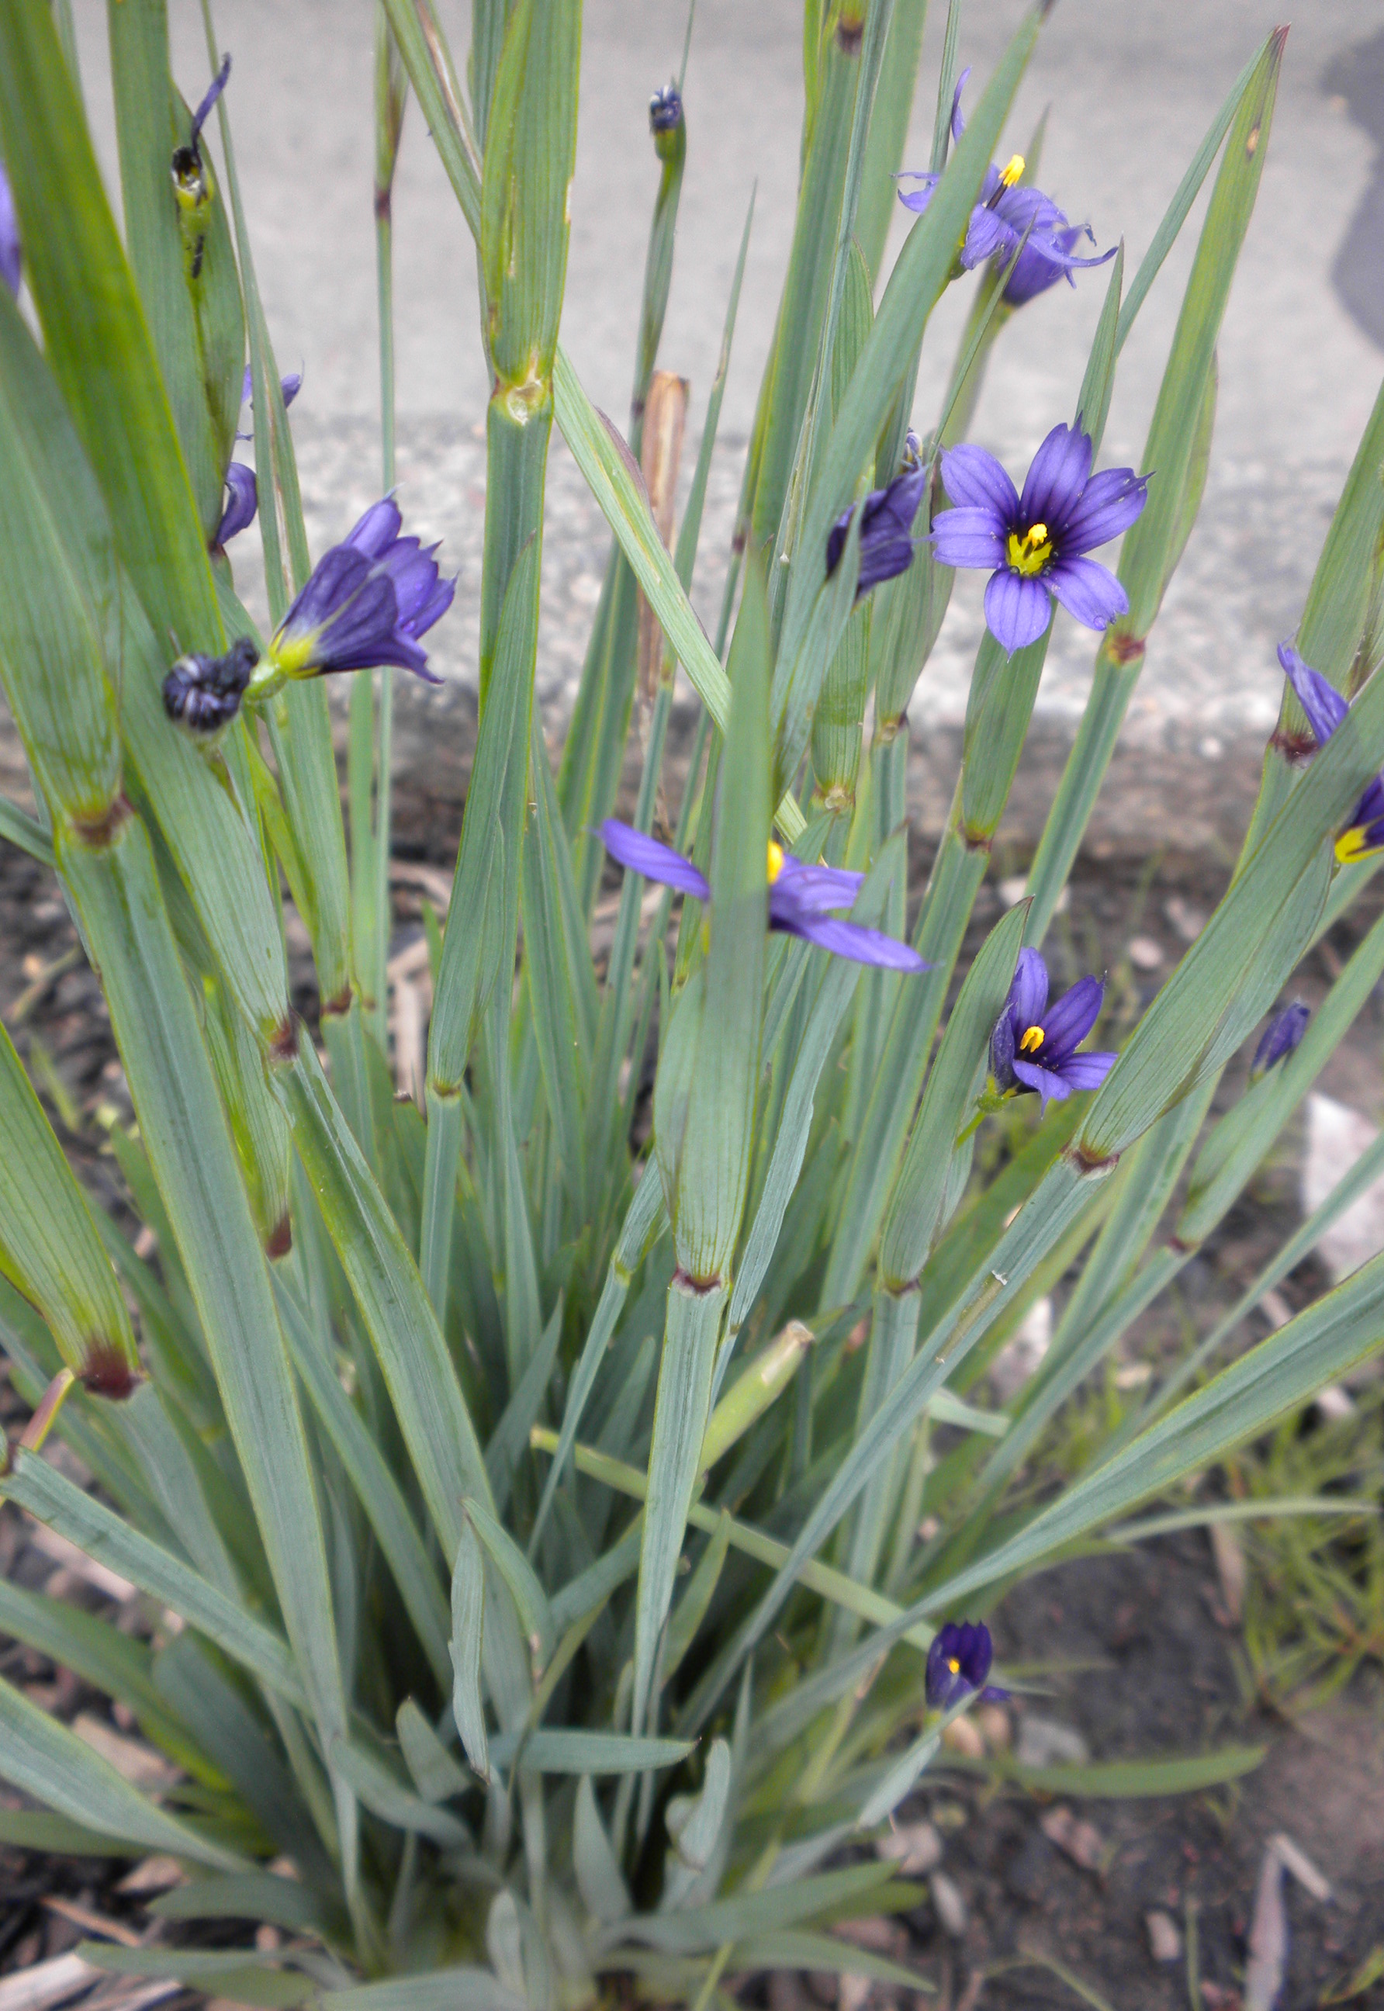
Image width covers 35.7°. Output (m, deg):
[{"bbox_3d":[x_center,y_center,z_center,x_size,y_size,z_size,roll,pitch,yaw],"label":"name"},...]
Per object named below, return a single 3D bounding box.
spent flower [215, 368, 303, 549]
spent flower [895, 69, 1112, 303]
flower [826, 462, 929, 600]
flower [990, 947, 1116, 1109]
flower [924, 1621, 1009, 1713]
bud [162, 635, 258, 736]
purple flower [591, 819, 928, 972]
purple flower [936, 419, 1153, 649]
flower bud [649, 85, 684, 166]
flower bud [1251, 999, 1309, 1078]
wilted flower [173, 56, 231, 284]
[{"bbox_3d":[-0.047,-0.060,0.235,0.009,0.017,0.009,5,21,-2],"label":"spent flower"},{"bbox_3d":[0.034,-0.092,0.240,0.020,0.017,0.019,11,27,-11],"label":"spent flower"},{"bbox_3d":[0.020,-0.051,0.230,0.009,0.013,0.008,20,21,-6],"label":"flower"},{"bbox_3d":[0.044,0.003,0.265,0.013,0.011,0.018,5,68,-23],"label":"flower"},{"bbox_3d":[0.042,0.101,0.330,0.011,0.009,0.013,2,66,-6],"label":"flower"},{"bbox_3d":[-0.043,-0.028,0.190,0.008,0.007,0.007,5,21,-2],"label":"bud"},{"bbox_3d":[0.005,-0.009,0.172,0.026,0.006,0.023,22,6,-2],"label":"purple flower"},{"bbox_3d":[0.038,-0.052,0.240,0.024,0.010,0.025,0,78,-2],"label":"purple flower"},{"bbox_3d":[-0.003,-0.111,0.270,0.004,0.009,0.004,3,21,-1],"label":"flower bud"},{"bbox_3d":[0.079,0.005,0.290,0.005,0.011,0.005,26,21,-8],"label":"flower bud"},{"bbox_3d":[-0.051,-0.087,0.225,0.006,0.022,0.006,4,17,-1],"label":"wilted flower"}]

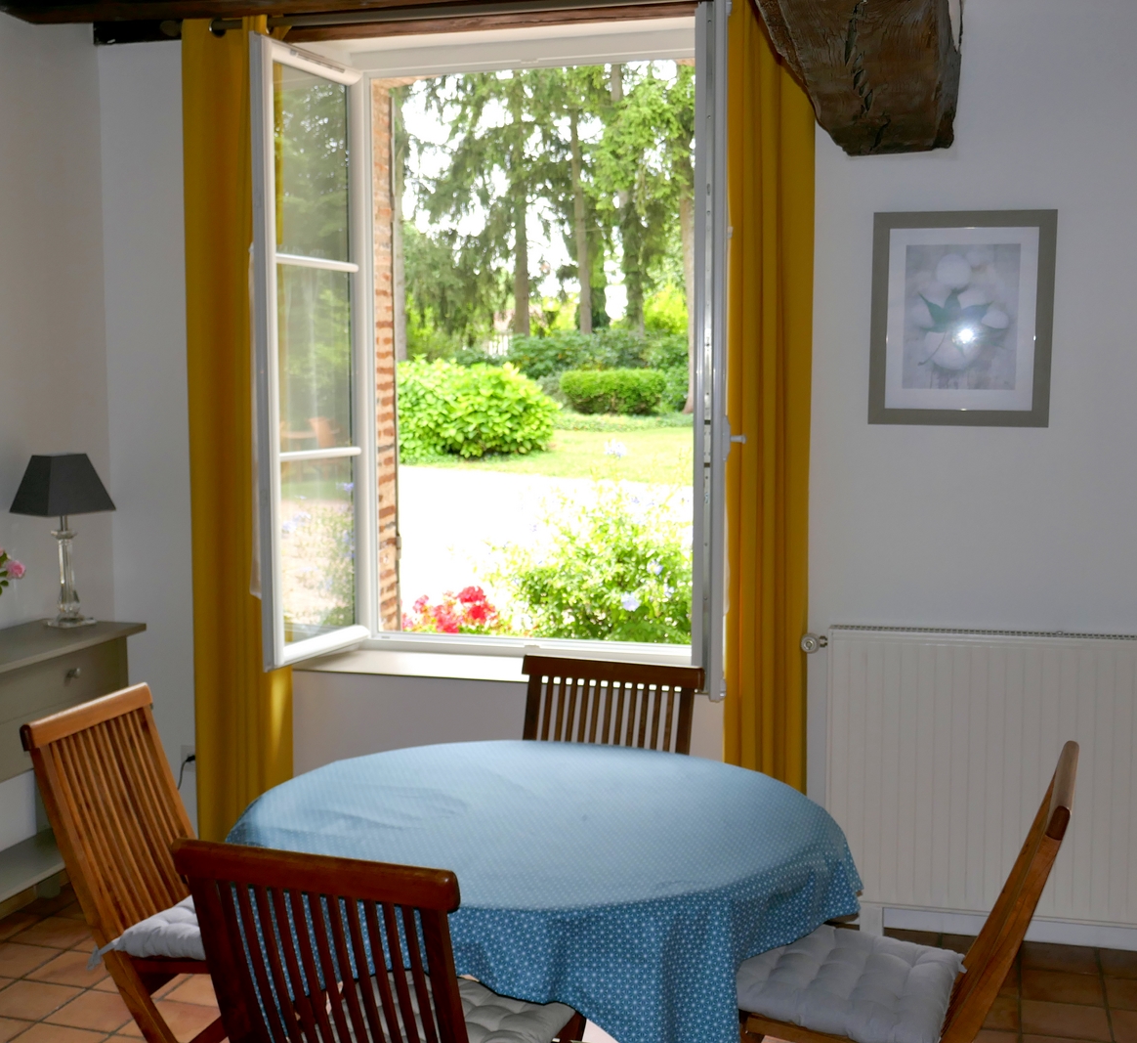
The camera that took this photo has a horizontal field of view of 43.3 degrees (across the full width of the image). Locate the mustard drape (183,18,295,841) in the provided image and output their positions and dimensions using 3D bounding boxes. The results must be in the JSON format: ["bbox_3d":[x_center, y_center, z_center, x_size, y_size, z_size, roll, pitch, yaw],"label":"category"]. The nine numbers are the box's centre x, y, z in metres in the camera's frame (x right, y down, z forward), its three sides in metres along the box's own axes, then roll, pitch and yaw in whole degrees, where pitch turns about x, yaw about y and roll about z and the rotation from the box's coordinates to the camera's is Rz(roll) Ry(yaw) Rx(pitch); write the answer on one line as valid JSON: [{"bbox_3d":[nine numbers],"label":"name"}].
[{"bbox_3d":[-1.025,-0.217,4.471,0.325,2.630,0.110,2,6,16],"label":"mustard drape"}]

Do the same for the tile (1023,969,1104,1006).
[{"bbox_3d":[1.278,1.213,3.715,0.201,0.012,0.199,1,5,16],"label":"tile"}]

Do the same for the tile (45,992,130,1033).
[{"bbox_3d":[-1.171,1.227,3.580,0.198,0.012,0.193,2,6,16],"label":"tile"}]

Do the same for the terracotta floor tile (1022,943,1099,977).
[{"bbox_3d":[1.335,1.194,3.920,0.199,0.012,0.196,2,6,16],"label":"terracotta floor tile"}]

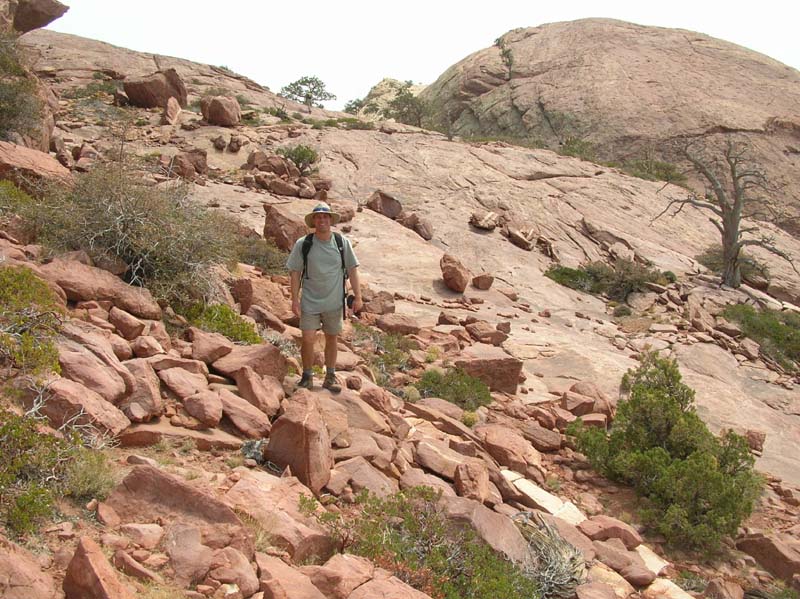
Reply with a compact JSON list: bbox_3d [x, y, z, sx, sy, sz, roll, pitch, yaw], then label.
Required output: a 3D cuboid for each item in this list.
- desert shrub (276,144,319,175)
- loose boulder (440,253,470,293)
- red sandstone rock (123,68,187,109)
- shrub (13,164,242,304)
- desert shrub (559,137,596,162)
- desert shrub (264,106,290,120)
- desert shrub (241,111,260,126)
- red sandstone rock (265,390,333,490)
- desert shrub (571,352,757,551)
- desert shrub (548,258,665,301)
[{"bbox_3d":[-2.663,-3.637,21.000,1.091,0.779,1.000,0,0,-7],"label":"desert shrub"},{"bbox_3d":[1.098,-0.534,16.000,0.564,0.768,0.479,0,2,4],"label":"loose boulder"},{"bbox_3d":[-8.503,-7.308,28.000,2.150,1.385,1.613,-1,2,-17],"label":"red sandstone rock"},{"bbox_3d":[-3.438,-0.820,10.200,2.757,1.678,2.068,-1,2,-19],"label":"shrub"},{"bbox_3d":[9.661,-8.164,44.000,2.068,1.486,1.655,0,2,12],"label":"desert shrub"},{"bbox_3d":[-5.347,-8.053,35.000,1.039,0.606,0.850,0,0,-9],"label":"desert shrub"},{"bbox_3d":[-5.918,-7.165,32.000,0.792,0.633,0.750,0,0,-10],"label":"desert shrub"},{"bbox_3d":[-0.914,1.278,7.350,0.600,0.834,0.700,0,0,-7],"label":"red sandstone rock"},{"bbox_3d":[2.529,1.467,7.700,1.700,1.754,1.530,1,2,18],"label":"desert shrub"},{"bbox_3d":[4.749,-0.435,18.500,2.792,1.007,1.800,0,0,14],"label":"desert shrub"}]

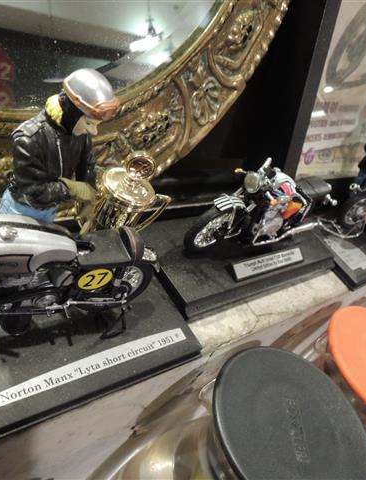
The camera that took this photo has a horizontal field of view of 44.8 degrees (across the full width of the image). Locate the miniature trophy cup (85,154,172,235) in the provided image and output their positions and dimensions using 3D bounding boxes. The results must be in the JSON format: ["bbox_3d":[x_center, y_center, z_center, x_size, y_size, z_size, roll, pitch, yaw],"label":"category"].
[{"bbox_3d":[-0.040,-0.029,0.316,0.061,0.071,0.044,15,41,-20],"label":"miniature trophy cup"}]

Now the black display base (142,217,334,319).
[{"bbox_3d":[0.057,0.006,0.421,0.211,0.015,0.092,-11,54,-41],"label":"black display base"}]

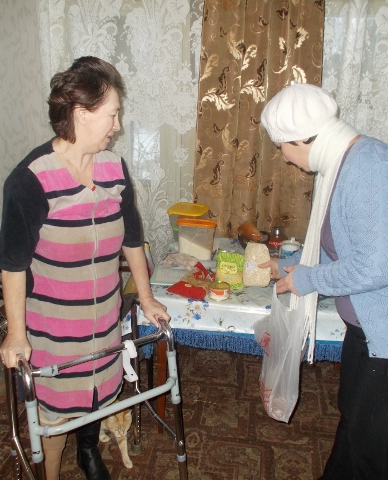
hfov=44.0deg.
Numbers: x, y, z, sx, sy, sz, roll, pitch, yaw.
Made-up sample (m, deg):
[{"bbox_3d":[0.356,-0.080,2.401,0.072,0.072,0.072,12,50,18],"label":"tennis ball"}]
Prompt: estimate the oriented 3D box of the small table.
[{"bbox_3d":[0.344,0.485,2.405,1.040,0.730,0.860,3,18,8],"label":"small table"}]

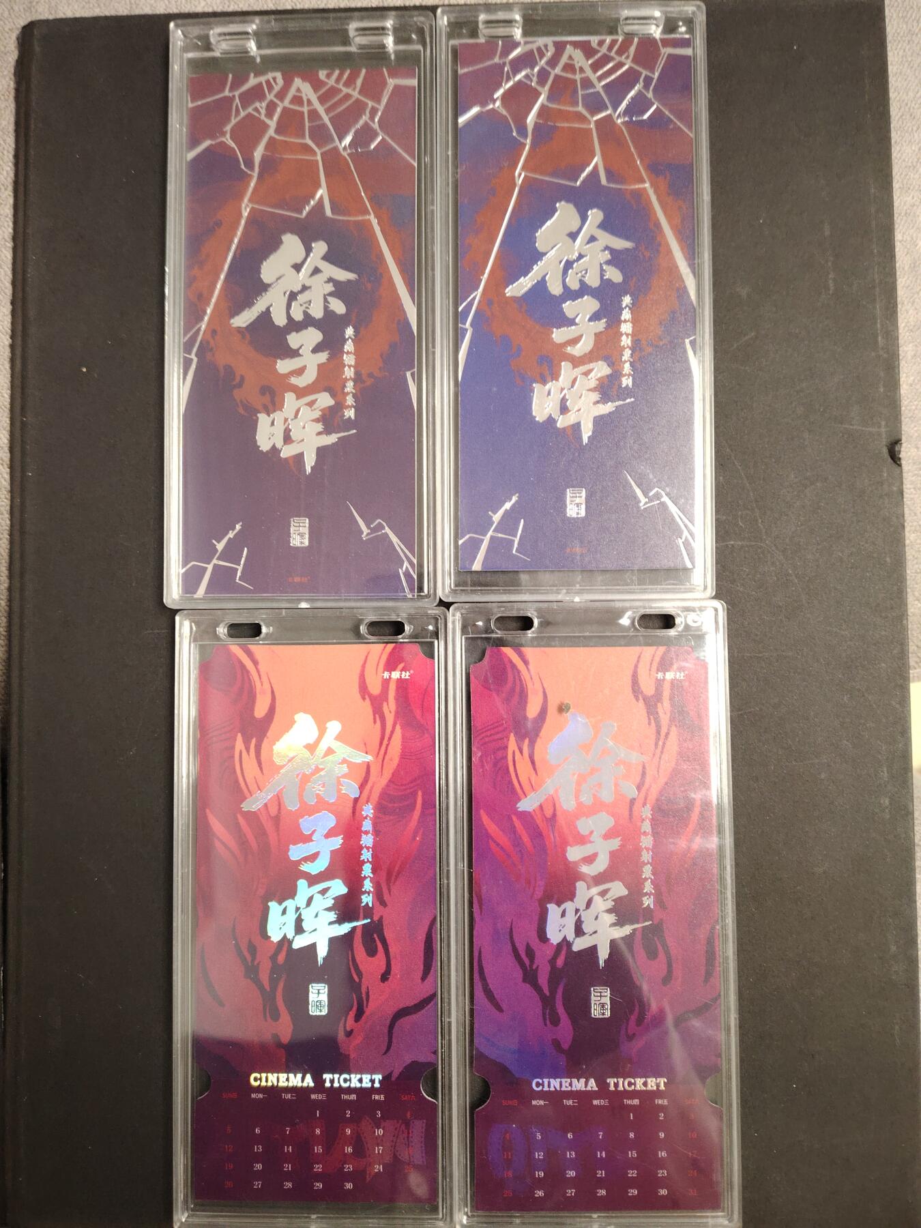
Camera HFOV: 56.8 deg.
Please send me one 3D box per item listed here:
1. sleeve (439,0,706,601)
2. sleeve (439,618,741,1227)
[{"bbox_3d":[0.029,-0.081,0.222,0.070,0.006,0.155,0,88,2],"label":"sleeve"},{"bbox_3d":[0.033,0.074,0.215,0.070,0.006,0.155,-1,88,2],"label":"sleeve"}]

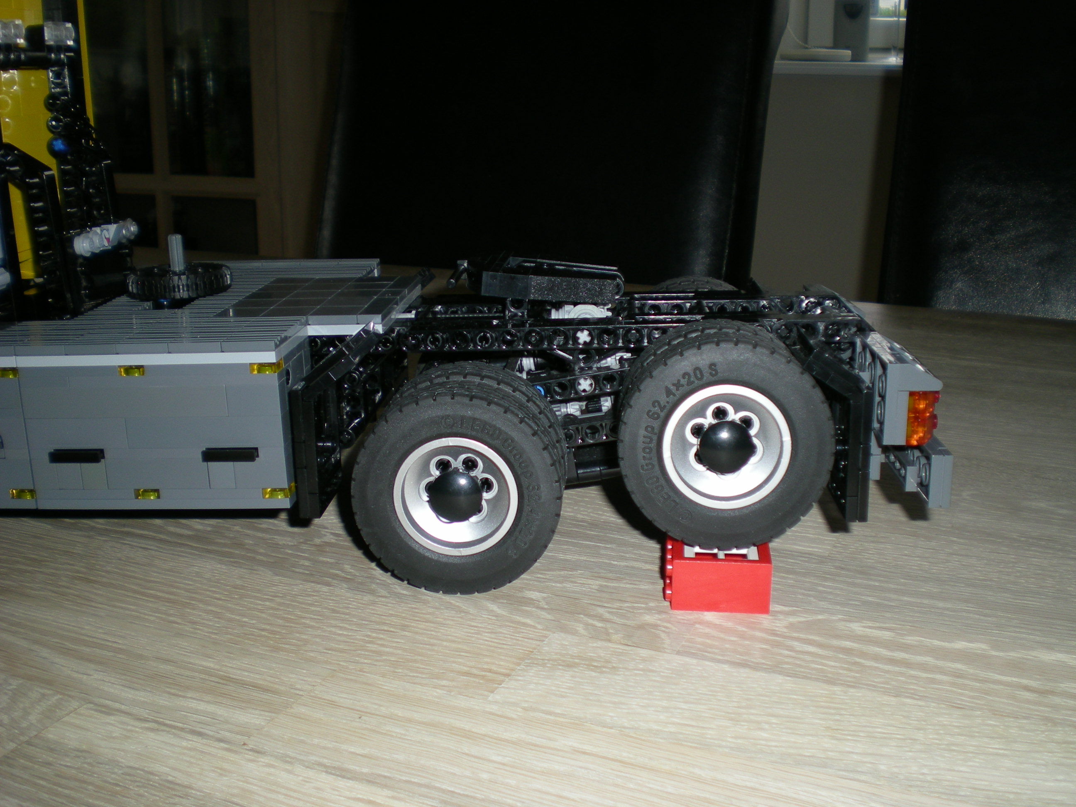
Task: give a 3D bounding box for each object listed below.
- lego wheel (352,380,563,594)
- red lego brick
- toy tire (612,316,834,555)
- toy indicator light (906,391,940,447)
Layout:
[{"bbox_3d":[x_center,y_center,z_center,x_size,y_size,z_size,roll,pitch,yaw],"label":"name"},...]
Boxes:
[{"bbox_3d":[-0.024,0.025,0.360,0.062,0.062,0.020,1,16,3],"label":"lego wheel"},{"bbox_3d":[0.055,0.050,0.361,0.030,0.016,0.032,2,16,6],"label":"red lego brick"},{"bbox_3d":[0.057,0.009,0.366,0.062,0.062,0.041,1,16,3],"label":"toy tire"},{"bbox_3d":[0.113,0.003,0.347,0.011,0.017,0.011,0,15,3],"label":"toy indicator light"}]

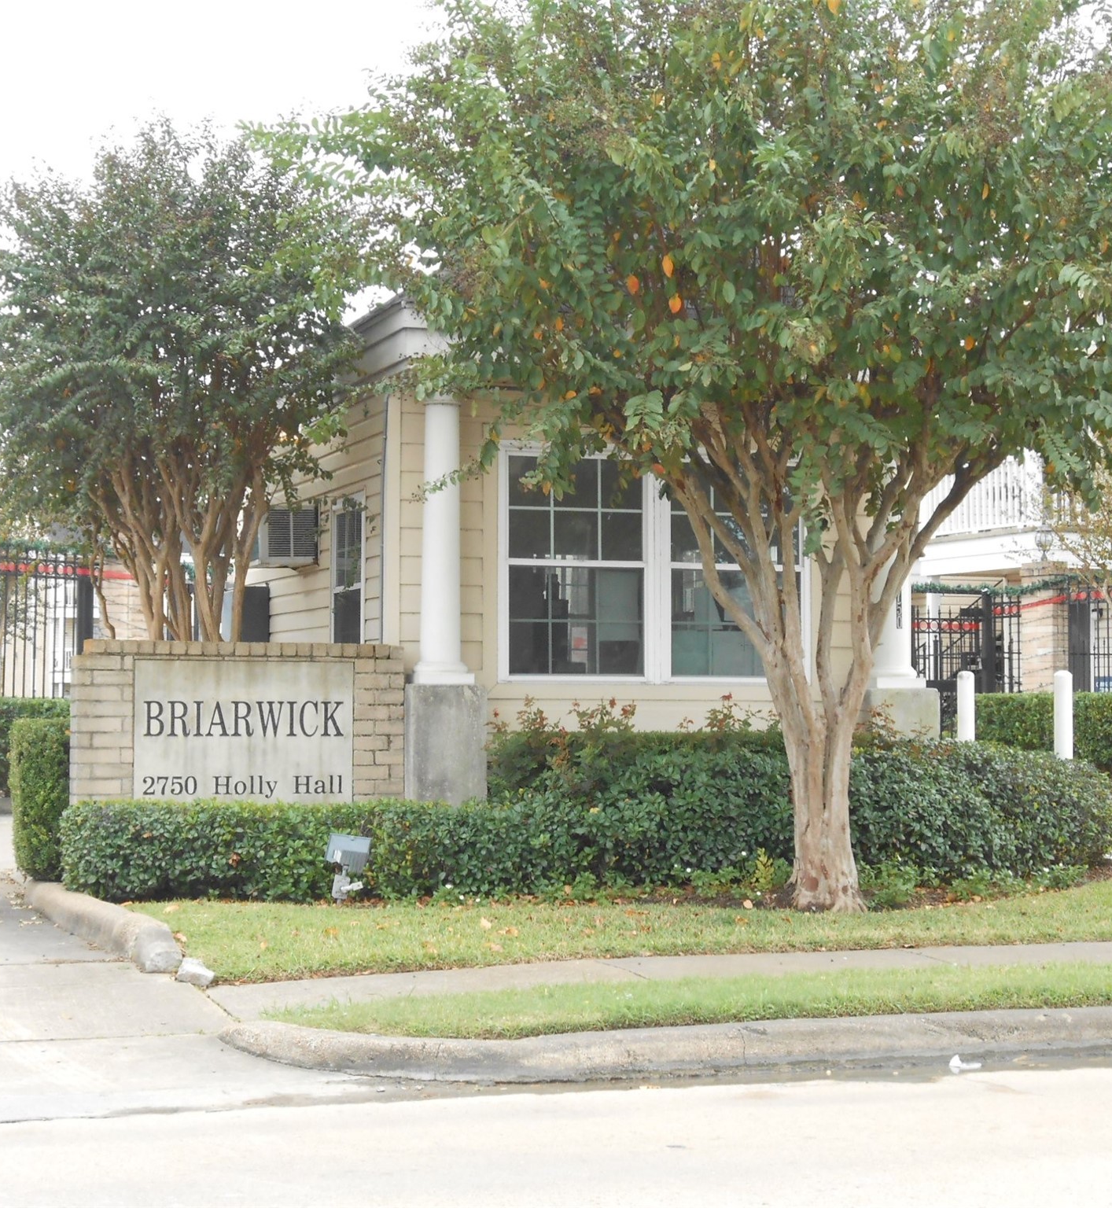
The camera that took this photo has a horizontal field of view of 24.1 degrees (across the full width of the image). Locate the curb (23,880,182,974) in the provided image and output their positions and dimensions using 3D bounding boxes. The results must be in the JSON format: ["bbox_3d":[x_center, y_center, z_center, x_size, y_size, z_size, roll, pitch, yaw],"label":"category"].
[{"bbox_3d":[-2.223,1.508,12.535,0.223,0.173,3.654,1,-2,-18],"label":"curb"}]

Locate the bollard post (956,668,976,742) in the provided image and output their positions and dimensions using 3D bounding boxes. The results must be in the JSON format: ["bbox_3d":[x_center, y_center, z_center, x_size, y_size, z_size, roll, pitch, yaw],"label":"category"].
[{"bbox_3d":[2.719,1.046,17.255,0.117,1.218,0.117,1,-2,-18],"label":"bollard post"}]

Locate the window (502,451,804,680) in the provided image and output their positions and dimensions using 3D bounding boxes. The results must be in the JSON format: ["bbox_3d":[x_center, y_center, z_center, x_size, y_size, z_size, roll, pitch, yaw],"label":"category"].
[{"bbox_3d":[0.569,-0.216,15.194,1.888,1.340,0.122,1,-2,-18],"label":"window"}]

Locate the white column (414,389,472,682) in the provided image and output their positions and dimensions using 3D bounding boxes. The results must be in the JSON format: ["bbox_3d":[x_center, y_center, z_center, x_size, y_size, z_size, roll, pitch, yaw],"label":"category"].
[{"bbox_3d":[-0.624,-0.357,14.362,0.289,1.604,0.289,1,-2,-18],"label":"white column"}]

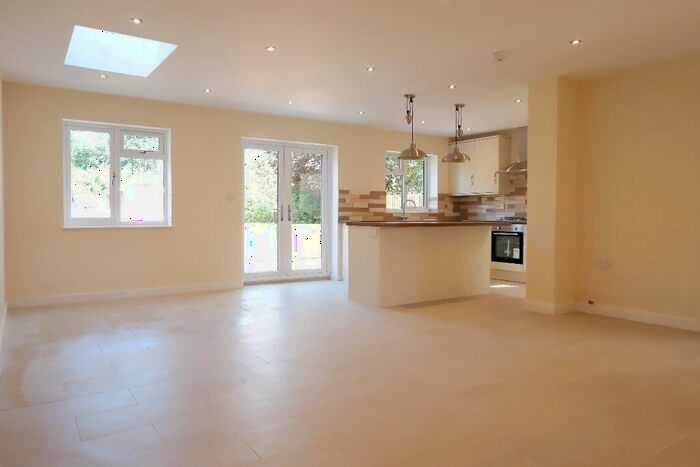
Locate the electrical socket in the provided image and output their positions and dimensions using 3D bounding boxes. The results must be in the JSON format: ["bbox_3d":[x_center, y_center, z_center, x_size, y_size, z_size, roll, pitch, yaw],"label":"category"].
[{"bbox_3d":[2.514,0.298,4.637,0.015,0.094,0.146,-1,2,-33],"label":"electrical socket"}]

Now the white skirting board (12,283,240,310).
[{"bbox_3d":[-2.634,0.756,5.856,2.694,0.085,0.023,-1,2,-33],"label":"white skirting board"}]

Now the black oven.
[{"bbox_3d":[2.650,0.146,7.373,0.552,0.616,0.601,-1,2,-33],"label":"black oven"}]

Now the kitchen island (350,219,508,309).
[{"bbox_3d":[1.026,0.329,5.910,2.137,0.916,0.729,-1,2,-33],"label":"kitchen island"}]

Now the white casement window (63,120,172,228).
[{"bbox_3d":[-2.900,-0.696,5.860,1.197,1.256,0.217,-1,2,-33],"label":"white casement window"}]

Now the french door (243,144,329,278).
[{"bbox_3d":[-0.996,-0.314,7.251,1.527,2.123,0.108,-1,2,-33],"label":"french door"}]

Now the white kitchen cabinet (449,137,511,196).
[{"bbox_3d":[2.268,-1.143,8.224,0.315,0.951,1.172,-1,2,-33],"label":"white kitchen cabinet"}]

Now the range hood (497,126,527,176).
[{"bbox_3d":[2.715,-1.344,7.362,0.492,0.768,0.611,-1,2,-33],"label":"range hood"}]

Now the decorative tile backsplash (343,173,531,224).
[{"bbox_3d":[1.412,-0.564,7.402,2.669,0.788,1.756,-1,2,-33],"label":"decorative tile backsplash"}]

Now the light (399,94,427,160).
[{"bbox_3d":[0.741,-1.265,5.564,0.325,0.749,0.325,0,2,0],"label":"light"}]

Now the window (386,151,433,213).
[{"bbox_3d":[0.988,-0.897,8.429,1.209,1.044,0.158,-1,2,-33],"label":"window"}]

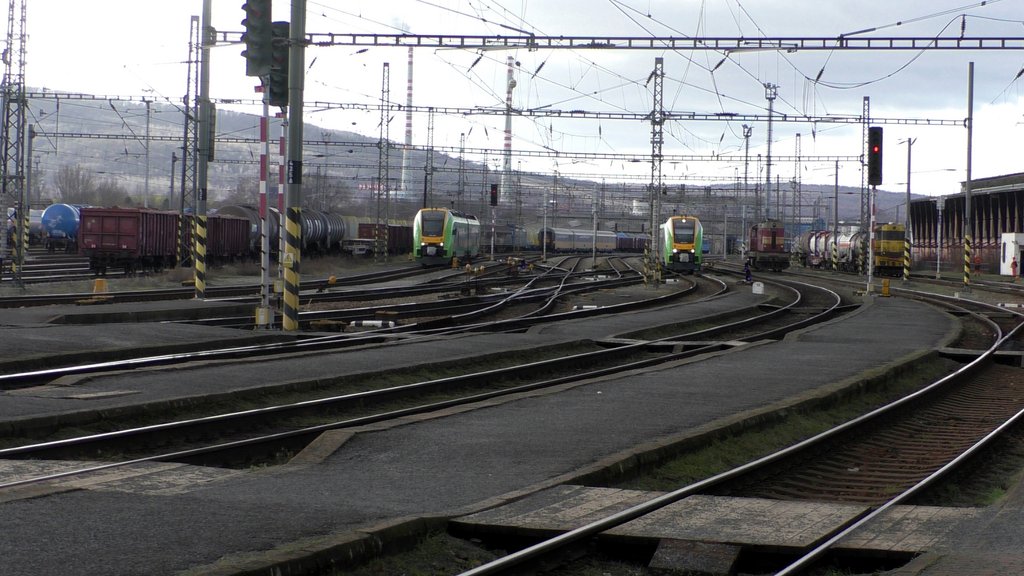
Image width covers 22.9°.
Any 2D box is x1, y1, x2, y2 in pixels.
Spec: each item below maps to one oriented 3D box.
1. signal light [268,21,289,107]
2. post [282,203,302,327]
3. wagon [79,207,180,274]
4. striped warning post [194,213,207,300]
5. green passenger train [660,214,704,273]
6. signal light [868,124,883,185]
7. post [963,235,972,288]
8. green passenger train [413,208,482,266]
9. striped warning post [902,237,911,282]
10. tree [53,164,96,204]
[{"bbox_3d":[-5.801,-5.583,63.000,0.440,2.130,0.330,2,1,18],"label":"signal light"},{"bbox_3d":[-4.060,-0.351,46.600,0.240,2.270,0.240,1,1,14],"label":"post"},{"bbox_3d":[-19.000,-2.306,126.700,2.950,3.250,13.800,1,1,1],"label":"wagon"},{"bbox_3d":[-8.450,-0.827,68.500,0.240,2.260,0.240,1,1,14],"label":"striped warning post"},{"bbox_3d":[13.815,-3.491,207.818,2.880,4.200,43.700,1,1,3],"label":"green passenger train"},{"bbox_3d":[13.531,-4.895,94.000,0.490,2.160,0.350,1,1,9],"label":"signal light"},{"bbox_3d":[20.203,-1.184,112.000,0.230,2.260,0.230,1,1,14],"label":"post"},{"bbox_3d":[-4.801,-3.866,200.834,2.880,4.200,43.700,1,1,2],"label":"green passenger train"},{"bbox_3d":[21.247,-1.508,136.000,0.240,2.250,0.240,1,1,14],"label":"striped warning post"},{"bbox_3d":[-46.879,-8.407,270.081,4.500,9.600,4.500,1,1,0],"label":"tree"}]

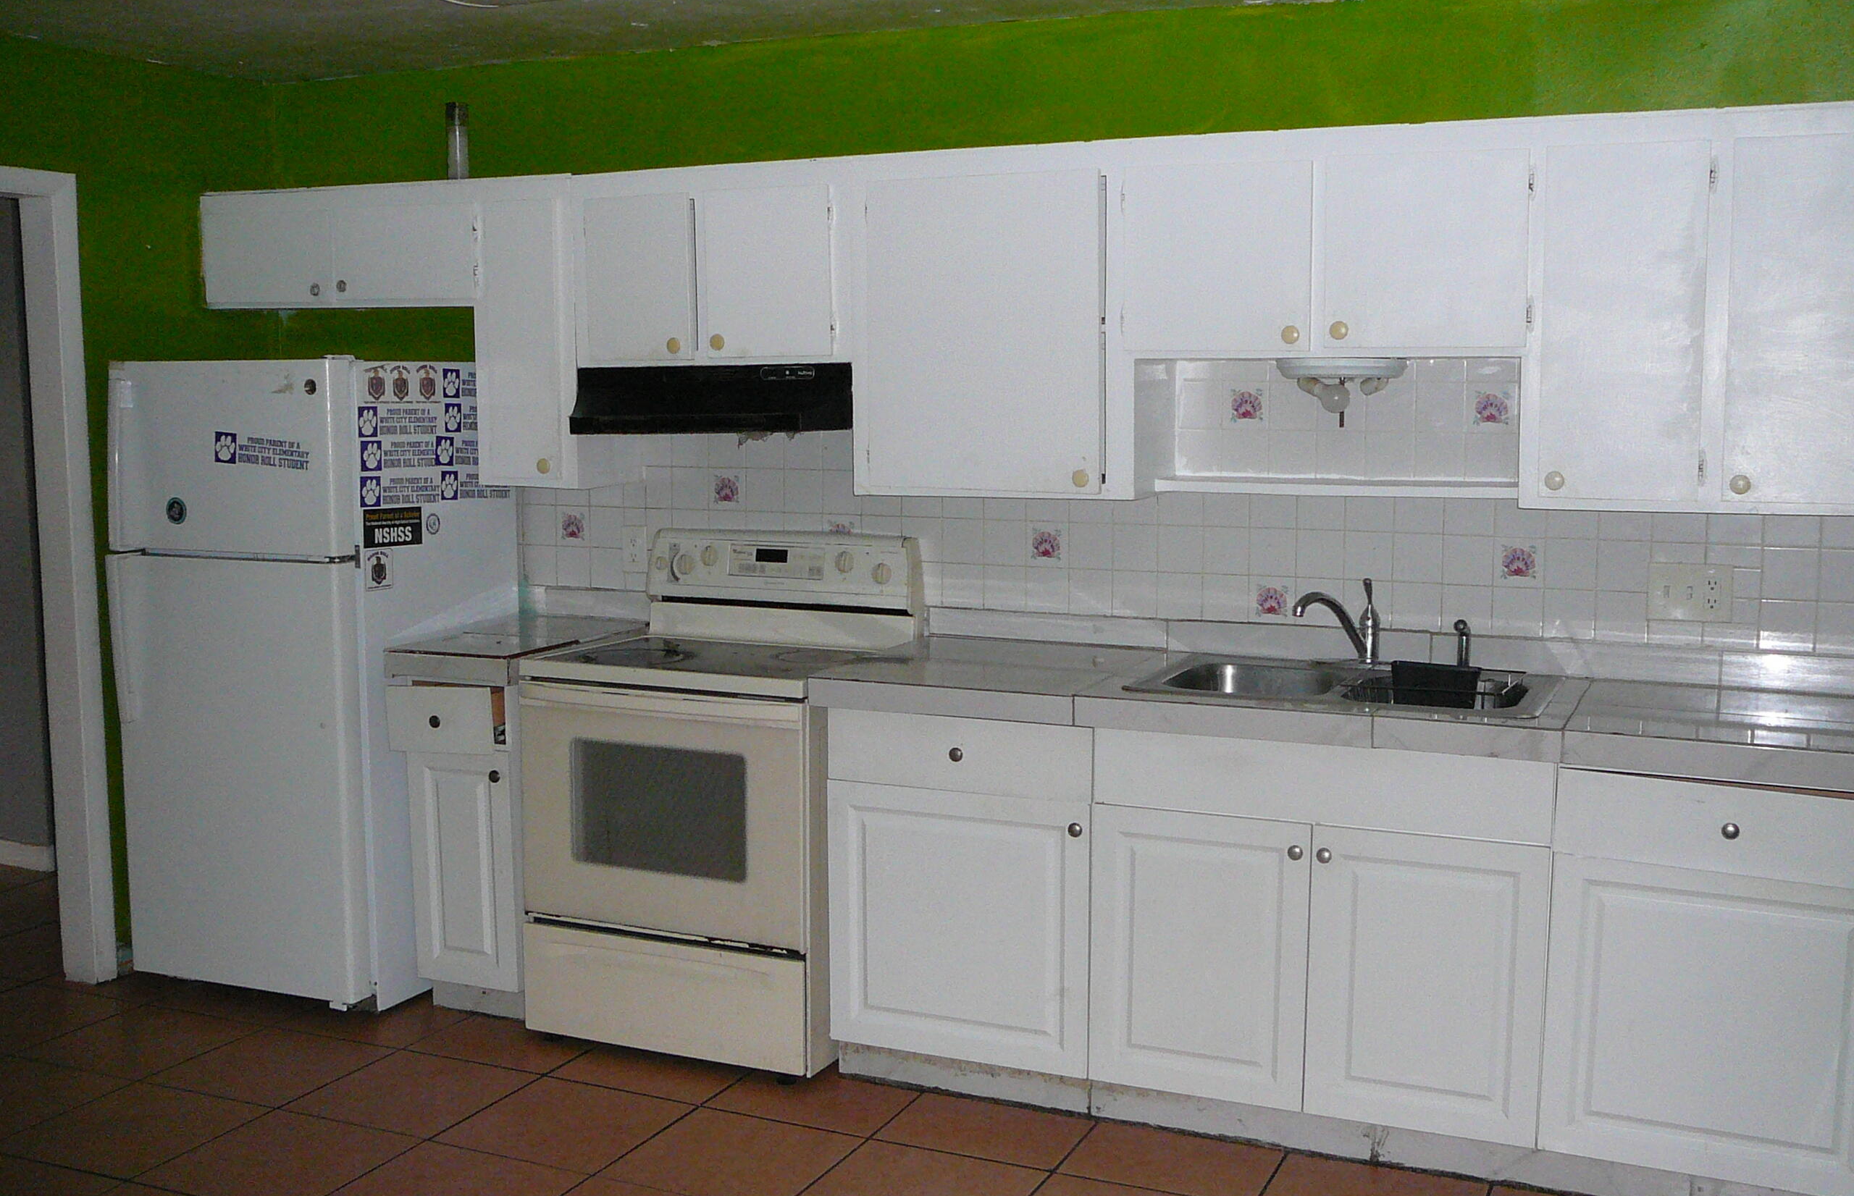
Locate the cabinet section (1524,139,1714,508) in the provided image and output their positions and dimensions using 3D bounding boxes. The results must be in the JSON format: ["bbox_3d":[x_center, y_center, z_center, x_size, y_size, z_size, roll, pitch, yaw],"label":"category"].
[{"bbox_3d":[1.422,-0.549,3.842,0.331,0.715,0.321,3,8,23],"label":"cabinet section"}]

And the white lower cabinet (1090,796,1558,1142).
[{"bbox_3d":[0.868,0.702,3.943,0.901,0.587,0.600,3,7,24],"label":"white lower cabinet"}]

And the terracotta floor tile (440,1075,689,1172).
[{"bbox_3d":[-0.761,1.123,3.987,0.395,0.010,0.395,3,7,24],"label":"terracotta floor tile"}]

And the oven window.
[{"bbox_3d":[-0.602,0.475,4.220,0.464,0.287,0.020,3,7,24],"label":"oven window"}]

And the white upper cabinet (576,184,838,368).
[{"bbox_3d":[-0.464,-0.797,4.642,0.740,0.447,0.325,3,7,24],"label":"white upper cabinet"}]

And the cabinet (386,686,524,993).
[{"bbox_3d":[-1.012,0.548,4.777,0.355,0.730,0.600,3,7,24],"label":"cabinet"}]

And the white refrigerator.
[{"bbox_3d":[-1.595,0.192,4.976,0.708,1.628,0.737,3,7,24],"label":"white refrigerator"}]

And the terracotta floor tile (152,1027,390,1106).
[{"bbox_3d":[-1.515,1.092,4.351,0.406,0.012,0.406,3,7,24],"label":"terracotta floor tile"}]

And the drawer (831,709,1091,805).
[{"bbox_3d":[0.156,0.307,4.141,0.604,0.156,0.450,3,7,24],"label":"drawer"}]

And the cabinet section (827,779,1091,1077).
[{"bbox_3d":[0.176,0.682,4.326,0.612,0.599,0.572,3,8,23],"label":"cabinet section"}]

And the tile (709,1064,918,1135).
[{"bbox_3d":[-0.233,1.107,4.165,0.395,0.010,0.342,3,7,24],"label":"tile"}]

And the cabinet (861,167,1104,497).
[{"bbox_3d":[0.185,-0.603,4.307,0.588,0.714,0.334,3,7,24],"label":"cabinet"}]

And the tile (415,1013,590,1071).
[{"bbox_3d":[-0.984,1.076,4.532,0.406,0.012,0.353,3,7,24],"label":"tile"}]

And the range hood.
[{"bbox_3d":[-0.470,-0.488,4.636,0.765,0.160,0.400,3,7,24],"label":"range hood"}]

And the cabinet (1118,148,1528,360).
[{"bbox_3d":[0.871,-0.723,4.043,0.858,0.417,0.320,3,7,24],"label":"cabinet"}]

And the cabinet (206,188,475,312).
[{"bbox_3d":[-1.500,-0.942,5.098,0.915,0.318,0.320,3,7,24],"label":"cabinet"}]

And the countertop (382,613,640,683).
[{"bbox_3d":[-1.040,0.139,4.833,0.365,0.067,0.625,3,7,24],"label":"countertop"}]

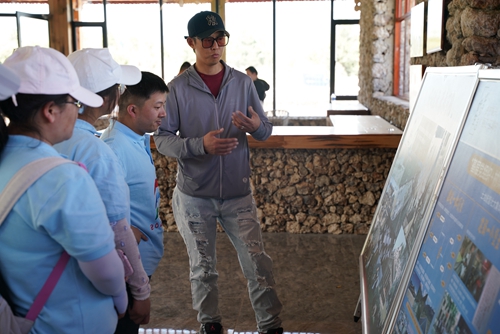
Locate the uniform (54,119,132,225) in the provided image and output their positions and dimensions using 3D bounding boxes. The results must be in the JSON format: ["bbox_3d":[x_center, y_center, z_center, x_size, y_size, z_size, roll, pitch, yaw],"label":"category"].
[{"bbox_3d":[-0.569,0.136,2.380,0.280,0.620,0.460,-8,12,-39],"label":"uniform"}]

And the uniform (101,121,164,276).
[{"bbox_3d":[-0.490,0.120,2.700,0.300,0.630,0.470,-4,10,-21],"label":"uniform"}]

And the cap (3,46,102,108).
[{"bbox_3d":[-0.540,-0.244,1.910,0.270,0.150,0.180,2,6,-42],"label":"cap"}]

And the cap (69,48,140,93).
[{"bbox_3d":[-0.497,-0.315,2.310,0.180,0.145,0.270,16,24,41],"label":"cap"}]

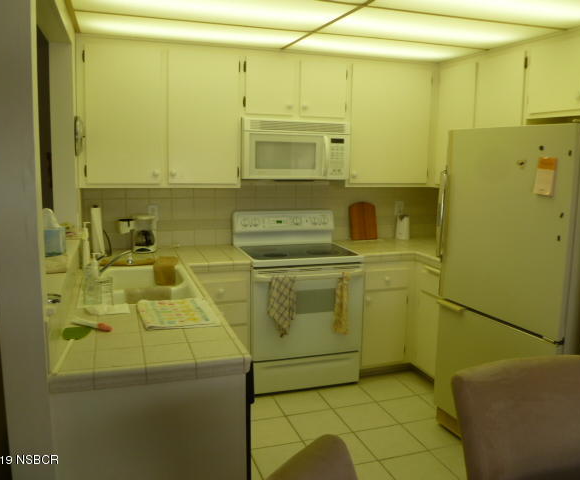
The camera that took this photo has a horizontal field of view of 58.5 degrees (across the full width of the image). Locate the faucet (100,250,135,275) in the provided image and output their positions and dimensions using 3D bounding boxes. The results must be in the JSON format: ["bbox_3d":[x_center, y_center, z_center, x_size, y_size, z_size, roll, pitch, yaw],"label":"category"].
[{"bbox_3d":[-0.883,0.132,2.567,0.220,0.160,0.065,-2,8,-17],"label":"faucet"}]

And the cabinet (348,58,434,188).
[{"bbox_3d":[0.693,-0.857,3.912,0.700,0.890,0.325,-2,9,-18],"label":"cabinet"}]

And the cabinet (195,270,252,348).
[{"bbox_3d":[-0.515,0.544,3.552,0.370,0.810,0.610,-2,9,-18],"label":"cabinet"}]

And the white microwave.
[{"bbox_3d":[-0.003,-0.624,3.645,0.758,0.400,0.400,-2,8,-17],"label":"white microwave"}]

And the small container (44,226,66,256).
[{"bbox_3d":[-1.111,0.006,2.418,0.115,0.120,0.115,-4,9,-29],"label":"small container"}]

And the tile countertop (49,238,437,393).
[{"bbox_3d":[0.286,0.215,2.939,2.790,0.056,2.220,-2,9,-18],"label":"tile countertop"}]

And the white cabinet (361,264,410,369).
[{"bbox_3d":[0.579,0.484,3.867,0.393,0.780,0.620,-2,8,-17],"label":"white cabinet"}]

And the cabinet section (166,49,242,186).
[{"bbox_3d":[-0.593,-0.789,3.455,0.465,0.850,0.320,-2,10,-18],"label":"cabinet section"}]

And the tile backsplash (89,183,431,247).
[{"bbox_3d":[-0.054,-0.191,3.935,2.780,0.445,0.020,-2,9,-18],"label":"tile backsplash"}]

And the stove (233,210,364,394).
[{"bbox_3d":[0.039,0.406,3.640,0.758,1.172,0.665,-2,8,-17],"label":"stove"}]

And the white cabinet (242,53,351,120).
[{"bbox_3d":[-0.009,-1.042,3.619,0.760,0.445,0.335,-2,8,-17],"label":"white cabinet"}]

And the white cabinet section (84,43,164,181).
[{"bbox_3d":[-1.056,-0.771,3.301,0.488,0.850,0.320,-2,10,-18],"label":"white cabinet section"}]

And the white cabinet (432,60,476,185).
[{"bbox_3d":[1.321,-0.821,3.729,0.310,0.890,0.430,-2,9,-18],"label":"white cabinet"}]

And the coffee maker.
[{"bbox_3d":[-0.998,-0.044,3.537,0.155,0.250,0.195,-2,9,-18],"label":"coffee maker"}]

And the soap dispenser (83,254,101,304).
[{"bbox_3d":[-0.854,0.173,2.230,0.072,0.210,0.072,-2,9,-18],"label":"soap dispenser"}]

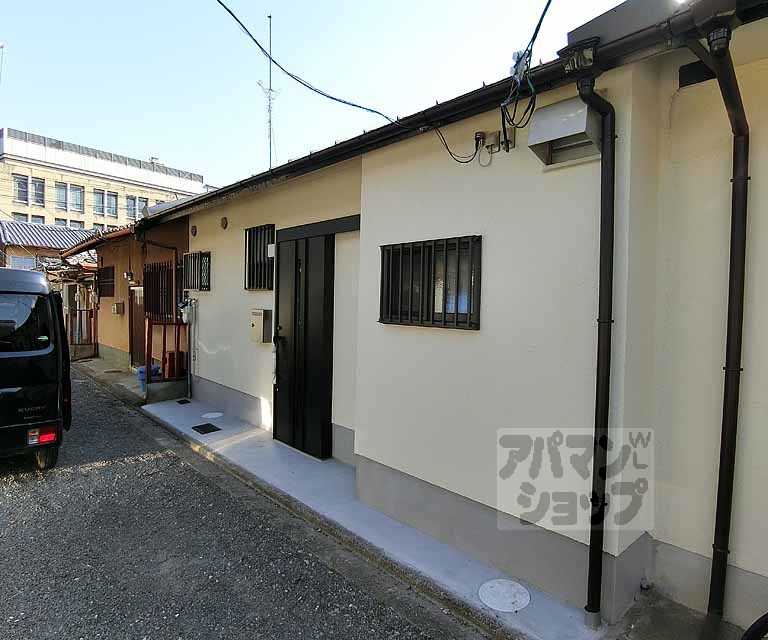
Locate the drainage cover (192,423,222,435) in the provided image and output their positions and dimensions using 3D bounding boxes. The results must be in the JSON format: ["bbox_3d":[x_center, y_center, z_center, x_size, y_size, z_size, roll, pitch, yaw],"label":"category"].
[{"bbox_3d":[-2.070,1.274,5.129,0.215,0.020,0.335,-1,3,-45],"label":"drainage cover"}]

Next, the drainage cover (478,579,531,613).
[{"bbox_3d":[0.629,1.435,2.291,0.265,0.020,0.265,1,2,0],"label":"drainage cover"}]

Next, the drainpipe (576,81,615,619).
[{"bbox_3d":[0.878,0.232,1.876,0.068,2.398,0.373,3,4,44],"label":"drainpipe"}]

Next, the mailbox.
[{"bbox_3d":[-1.435,0.063,5.128,0.120,0.375,0.300,-1,3,-45],"label":"mailbox"}]

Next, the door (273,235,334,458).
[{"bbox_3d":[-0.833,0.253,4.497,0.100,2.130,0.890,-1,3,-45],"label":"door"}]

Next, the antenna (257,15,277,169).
[{"bbox_3d":[-2.679,-5.291,10.300,0.450,3.750,0.900,2,2,14],"label":"antenna"}]

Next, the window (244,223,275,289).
[{"bbox_3d":[-1.460,-0.714,5.138,0.110,0.740,0.500,-1,3,-45],"label":"window"}]

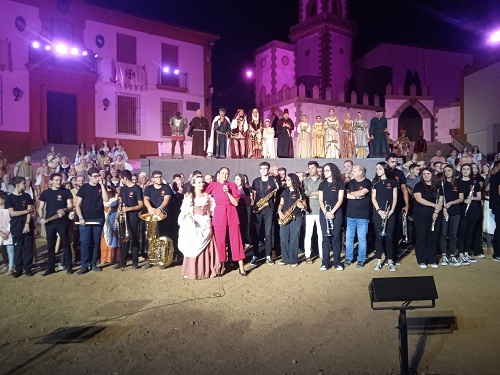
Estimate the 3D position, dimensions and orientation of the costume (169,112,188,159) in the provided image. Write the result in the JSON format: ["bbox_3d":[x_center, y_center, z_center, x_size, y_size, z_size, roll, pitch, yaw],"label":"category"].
[{"bbox_3d":[-2.560,-1.870,14.600,0.680,1.710,0.420,0,0,-6],"label":"costume"}]

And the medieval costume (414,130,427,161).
[{"bbox_3d":[7.700,-1.780,18.300,0.560,1.660,0.380,0,0,14],"label":"medieval costume"}]

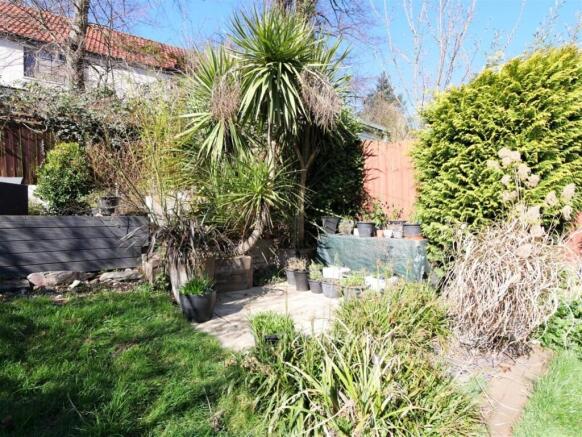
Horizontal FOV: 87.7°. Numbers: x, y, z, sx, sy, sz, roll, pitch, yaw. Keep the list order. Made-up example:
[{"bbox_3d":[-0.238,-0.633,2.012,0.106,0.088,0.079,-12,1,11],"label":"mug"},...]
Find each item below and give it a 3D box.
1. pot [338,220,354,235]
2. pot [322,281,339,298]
[{"bbox_3d":[1.063,0.172,5.800,0.290,0.270,0.290,0,0,0],"label":"pot"},{"bbox_3d":[0.546,0.945,4.080,0.235,0.210,0.235,0,0,0],"label":"pot"}]

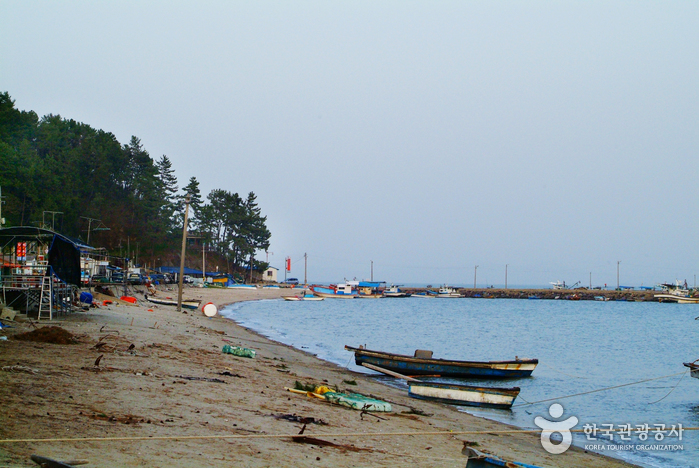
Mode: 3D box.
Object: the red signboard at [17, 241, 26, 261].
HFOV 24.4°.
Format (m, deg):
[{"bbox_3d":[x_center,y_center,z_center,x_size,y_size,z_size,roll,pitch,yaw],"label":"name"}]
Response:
[{"bbox_3d":[-25.409,1.356,125.000,0.760,1.400,0.120,1,-2,-9],"label":"red signboard"}]

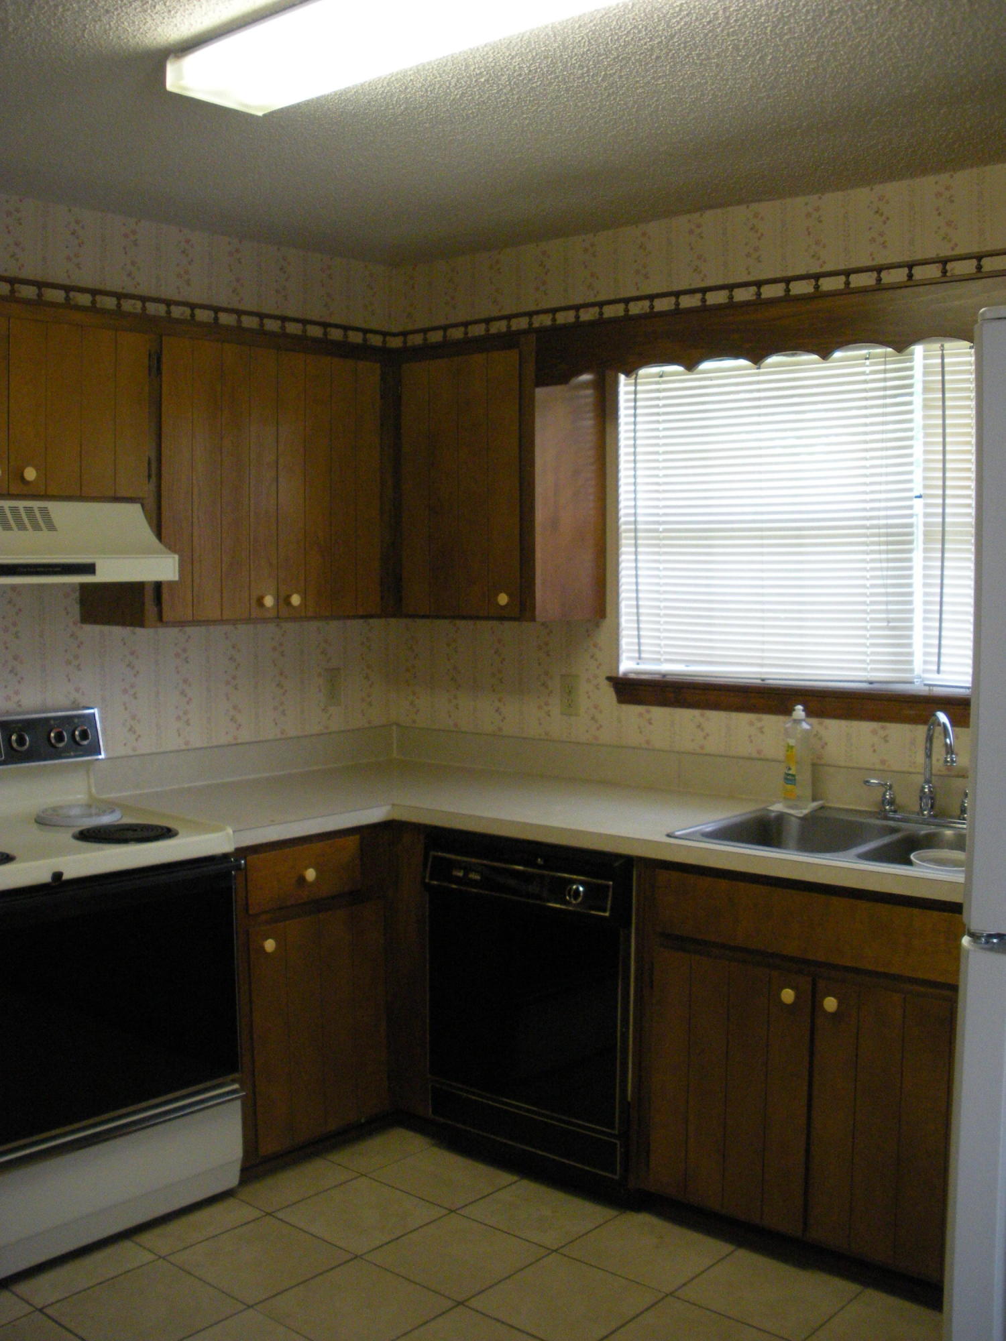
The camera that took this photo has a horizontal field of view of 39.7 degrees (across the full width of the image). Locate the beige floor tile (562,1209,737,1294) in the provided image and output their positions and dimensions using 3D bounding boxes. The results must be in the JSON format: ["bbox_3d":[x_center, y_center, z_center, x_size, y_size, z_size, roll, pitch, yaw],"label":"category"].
[{"bbox_3d":[0.329,1.312,3.150,0.304,0.010,0.262,3,6,40],"label":"beige floor tile"}]

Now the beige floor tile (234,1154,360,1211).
[{"bbox_3d":[-0.519,1.271,3.441,0.185,0.012,0.289,3,5,40],"label":"beige floor tile"}]

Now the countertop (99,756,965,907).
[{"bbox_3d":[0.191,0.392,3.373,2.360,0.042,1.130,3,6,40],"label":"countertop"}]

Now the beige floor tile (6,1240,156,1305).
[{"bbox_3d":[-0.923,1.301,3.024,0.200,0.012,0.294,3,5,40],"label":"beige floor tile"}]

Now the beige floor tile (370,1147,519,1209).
[{"bbox_3d":[-0.147,1.294,3.547,0.304,0.010,0.262,3,6,40],"label":"beige floor tile"}]

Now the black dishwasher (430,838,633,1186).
[{"bbox_3d":[0.236,0.809,3.638,0.620,0.800,0.600,3,6,40],"label":"black dishwasher"}]

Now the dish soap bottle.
[{"bbox_3d":[0.751,0.211,3.555,0.060,0.260,0.083,-2,5,-23],"label":"dish soap bottle"}]

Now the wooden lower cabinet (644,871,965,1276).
[{"bbox_3d":[0.824,0.802,3.110,0.851,0.777,0.622,3,5,40],"label":"wooden lower cabinet"}]

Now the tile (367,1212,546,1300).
[{"bbox_3d":[-0.102,1.296,3.082,0.303,0.012,0.303,3,5,40],"label":"tile"}]

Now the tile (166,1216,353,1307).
[{"bbox_3d":[-0.534,1.314,3.103,0.304,0.010,0.304,3,6,40],"label":"tile"}]

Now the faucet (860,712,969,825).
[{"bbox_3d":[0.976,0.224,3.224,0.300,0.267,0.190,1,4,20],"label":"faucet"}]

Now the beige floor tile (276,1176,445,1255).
[{"bbox_3d":[-0.334,1.282,3.280,0.303,0.012,0.303,3,5,40],"label":"beige floor tile"}]

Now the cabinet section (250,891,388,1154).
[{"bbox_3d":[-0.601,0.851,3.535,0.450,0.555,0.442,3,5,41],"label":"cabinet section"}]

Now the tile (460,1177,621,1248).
[{"bbox_3d":[0.080,1.281,3.286,0.301,0.012,0.250,3,5,40],"label":"tile"}]

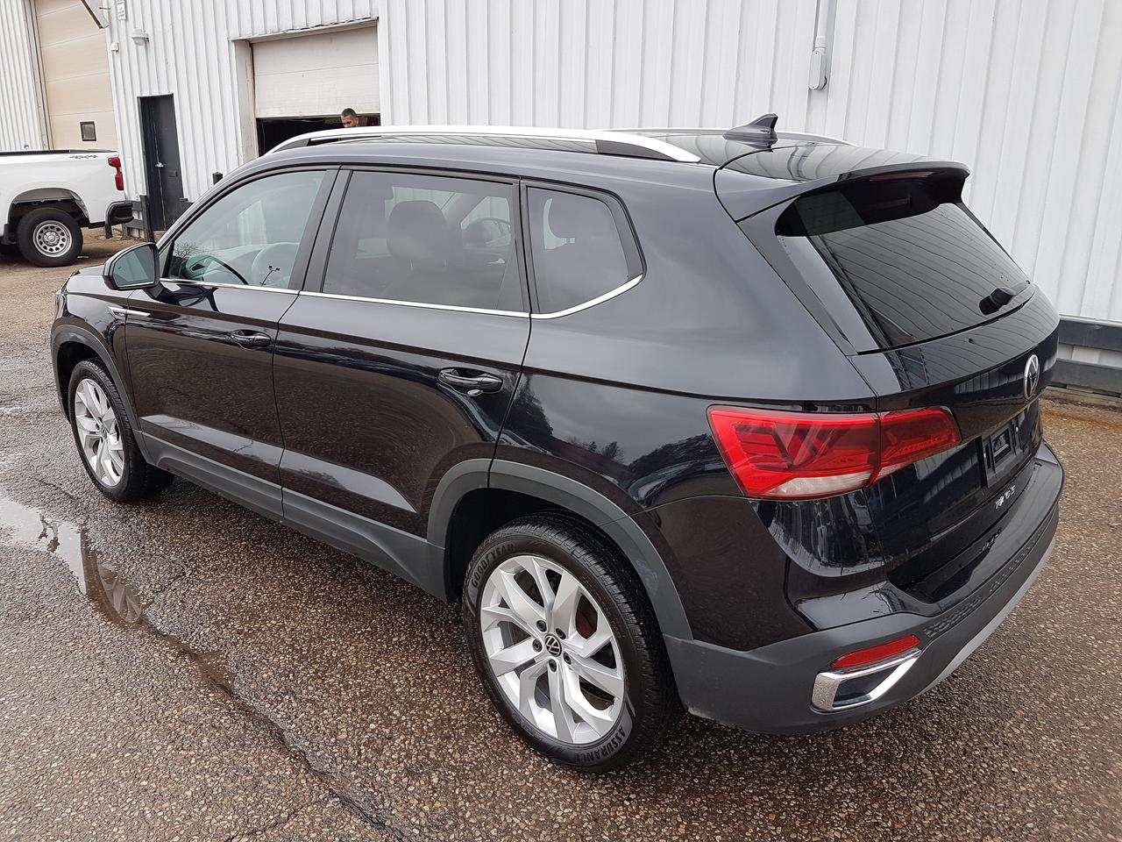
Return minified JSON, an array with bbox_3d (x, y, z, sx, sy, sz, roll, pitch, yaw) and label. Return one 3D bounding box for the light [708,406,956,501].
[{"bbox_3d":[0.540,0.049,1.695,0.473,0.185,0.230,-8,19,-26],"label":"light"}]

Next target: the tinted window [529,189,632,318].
[{"bbox_3d":[0.015,-0.401,2.018,0.380,0.315,0.060,13,-3,34],"label":"tinted window"}]

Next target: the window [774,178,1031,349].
[{"bbox_3d":[0.948,-0.433,2.164,1.290,0.430,0.080,-18,-16,-47],"label":"window"}]

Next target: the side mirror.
[{"bbox_3d":[-1.531,-0.549,2.997,0.130,0.160,0.190,15,22,38],"label":"side mirror"}]

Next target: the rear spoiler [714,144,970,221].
[{"bbox_3d":[0.746,-0.655,2.271,0.390,0.165,1.220,15,22,38],"label":"rear spoiler"}]

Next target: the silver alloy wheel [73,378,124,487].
[{"bbox_3d":[-2.018,0.037,3.837,0.484,0.484,0.160,14,21,38],"label":"silver alloy wheel"}]

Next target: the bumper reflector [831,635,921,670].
[{"bbox_3d":[0.642,0.466,1.716,0.220,0.040,0.035,-6,18,-20],"label":"bumper reflector"}]

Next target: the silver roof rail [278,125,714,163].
[{"bbox_3d":[-0.362,-0.804,2.446,1.780,0.095,0.070,14,21,38],"label":"silver roof rail"}]

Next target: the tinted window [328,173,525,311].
[{"bbox_3d":[-0.364,-0.500,2.313,0.880,0.360,0.070,14,-2,37],"label":"tinted window"}]

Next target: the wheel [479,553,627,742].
[{"bbox_3d":[0.018,0.559,2.174,0.484,0.484,0.160,14,21,38],"label":"wheel"}]

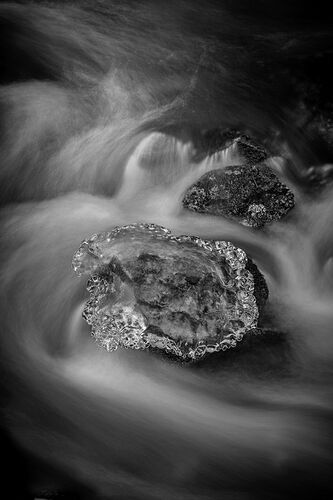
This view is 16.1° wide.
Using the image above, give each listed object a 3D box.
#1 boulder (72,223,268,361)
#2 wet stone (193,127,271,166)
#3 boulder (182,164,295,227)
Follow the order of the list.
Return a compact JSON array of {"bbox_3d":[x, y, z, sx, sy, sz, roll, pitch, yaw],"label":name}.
[{"bbox_3d":[0.010,0.108,2.998,0.480,0.170,0.370,0,42,0],"label":"boulder"},{"bbox_3d":[0.182,-0.291,3.353,0.210,0.090,0.130,0,42,0],"label":"wet stone"},{"bbox_3d":[0.198,-0.147,3.241,0.300,0.130,0.190,-3,42,-4],"label":"boulder"}]

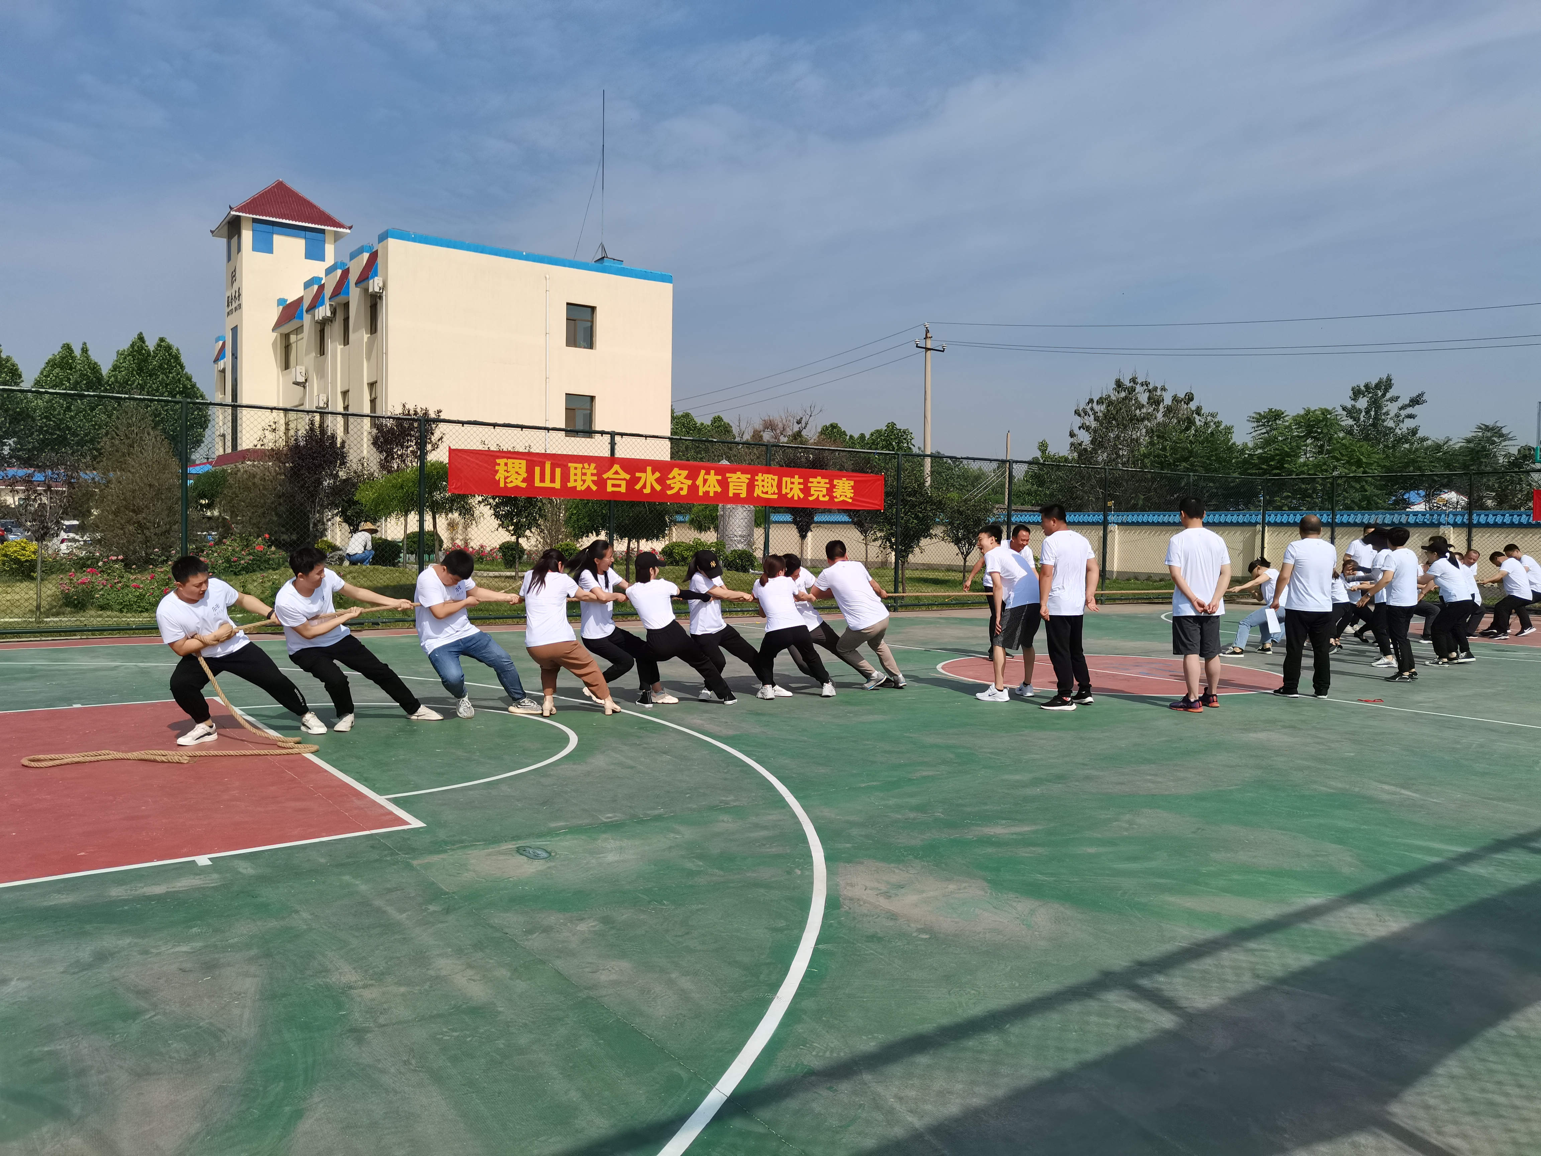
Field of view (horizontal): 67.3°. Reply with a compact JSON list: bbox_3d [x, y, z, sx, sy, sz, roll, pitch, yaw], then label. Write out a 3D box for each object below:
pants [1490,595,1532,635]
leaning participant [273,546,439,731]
[{"bbox_3d":[11.382,0.439,17.750,0.560,0.650,0.420,1,2,13],"label":"pants"},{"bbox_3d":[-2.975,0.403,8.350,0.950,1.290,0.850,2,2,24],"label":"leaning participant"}]

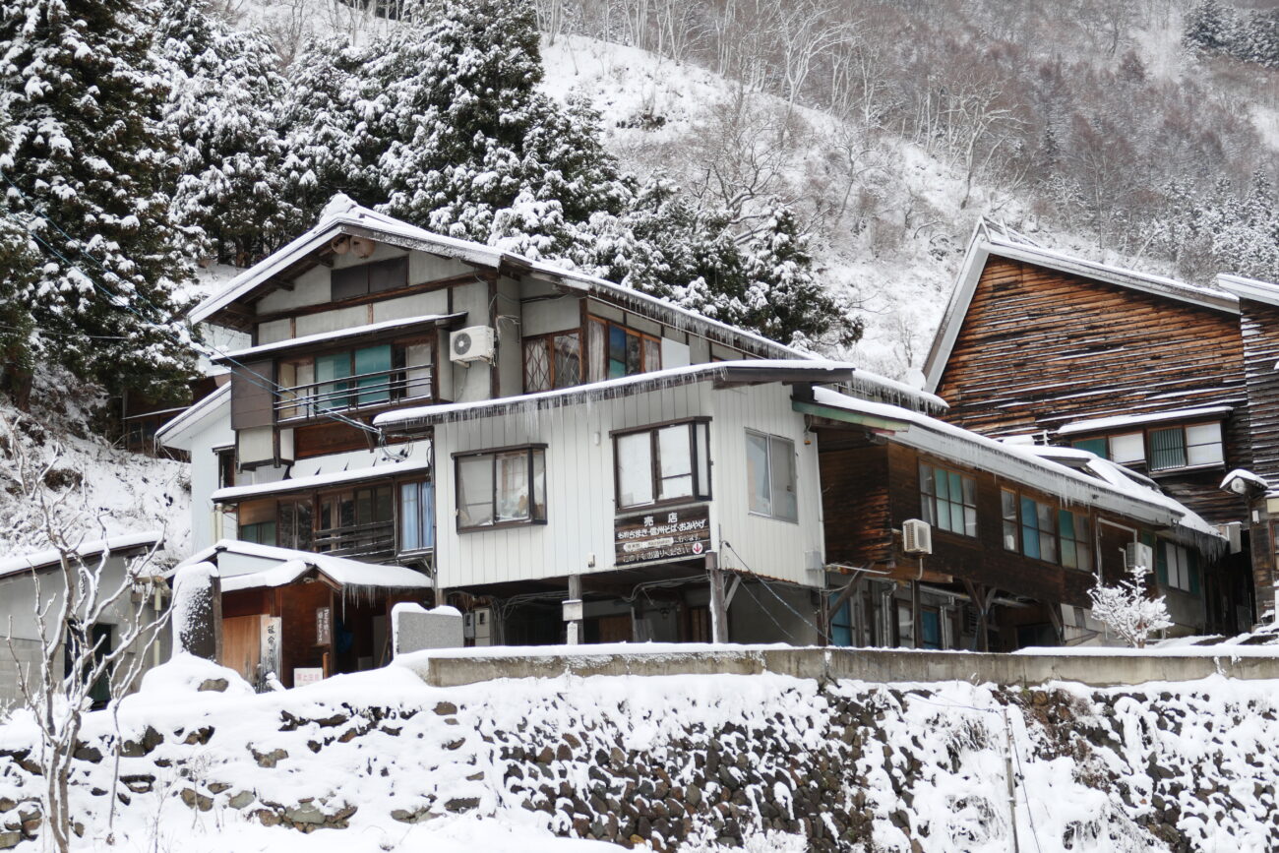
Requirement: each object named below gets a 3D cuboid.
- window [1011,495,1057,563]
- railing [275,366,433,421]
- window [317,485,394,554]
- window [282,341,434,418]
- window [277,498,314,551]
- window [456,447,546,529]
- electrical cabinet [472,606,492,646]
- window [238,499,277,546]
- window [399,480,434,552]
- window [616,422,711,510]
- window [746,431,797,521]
[{"bbox_3d":[7.664,1.999,55.490,0.100,1.170,1.700,-9,-13,30],"label":"window"},{"bbox_3d":[-5.239,-0.568,52.601,3.570,0.630,0.080,-9,-13,30],"label":"railing"},{"bbox_3d":[-5.161,1.674,52.371,1.730,1.179,0.150,-9,-14,30],"label":"window"},{"bbox_3d":[-5.223,-0.849,52.783,3.500,1.060,0.120,-9,-13,30],"label":"window"},{"bbox_3d":[-6.319,1.822,53.046,0.830,1.124,0.120,-9,-14,30],"label":"window"},{"bbox_3d":[-2.400,1.038,48.562,1.865,1.373,0.240,-9,-14,30],"label":"window"},{"bbox_3d":[-2.784,3.632,51.300,0.310,0.760,0.160,-9,-13,30],"label":"electrical cabinet"},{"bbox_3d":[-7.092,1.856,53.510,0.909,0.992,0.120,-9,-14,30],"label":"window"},{"bbox_3d":[-3.947,1.581,51.651,0.831,1.239,0.120,-9,-14,30],"label":"window"},{"bbox_3d":[0.319,0.632,46.987,1.861,1.356,0.240,-9,-14,30],"label":"window"},{"bbox_3d":[2.215,0.846,48.073,0.100,1.448,1.606,-10,-15,32],"label":"window"}]

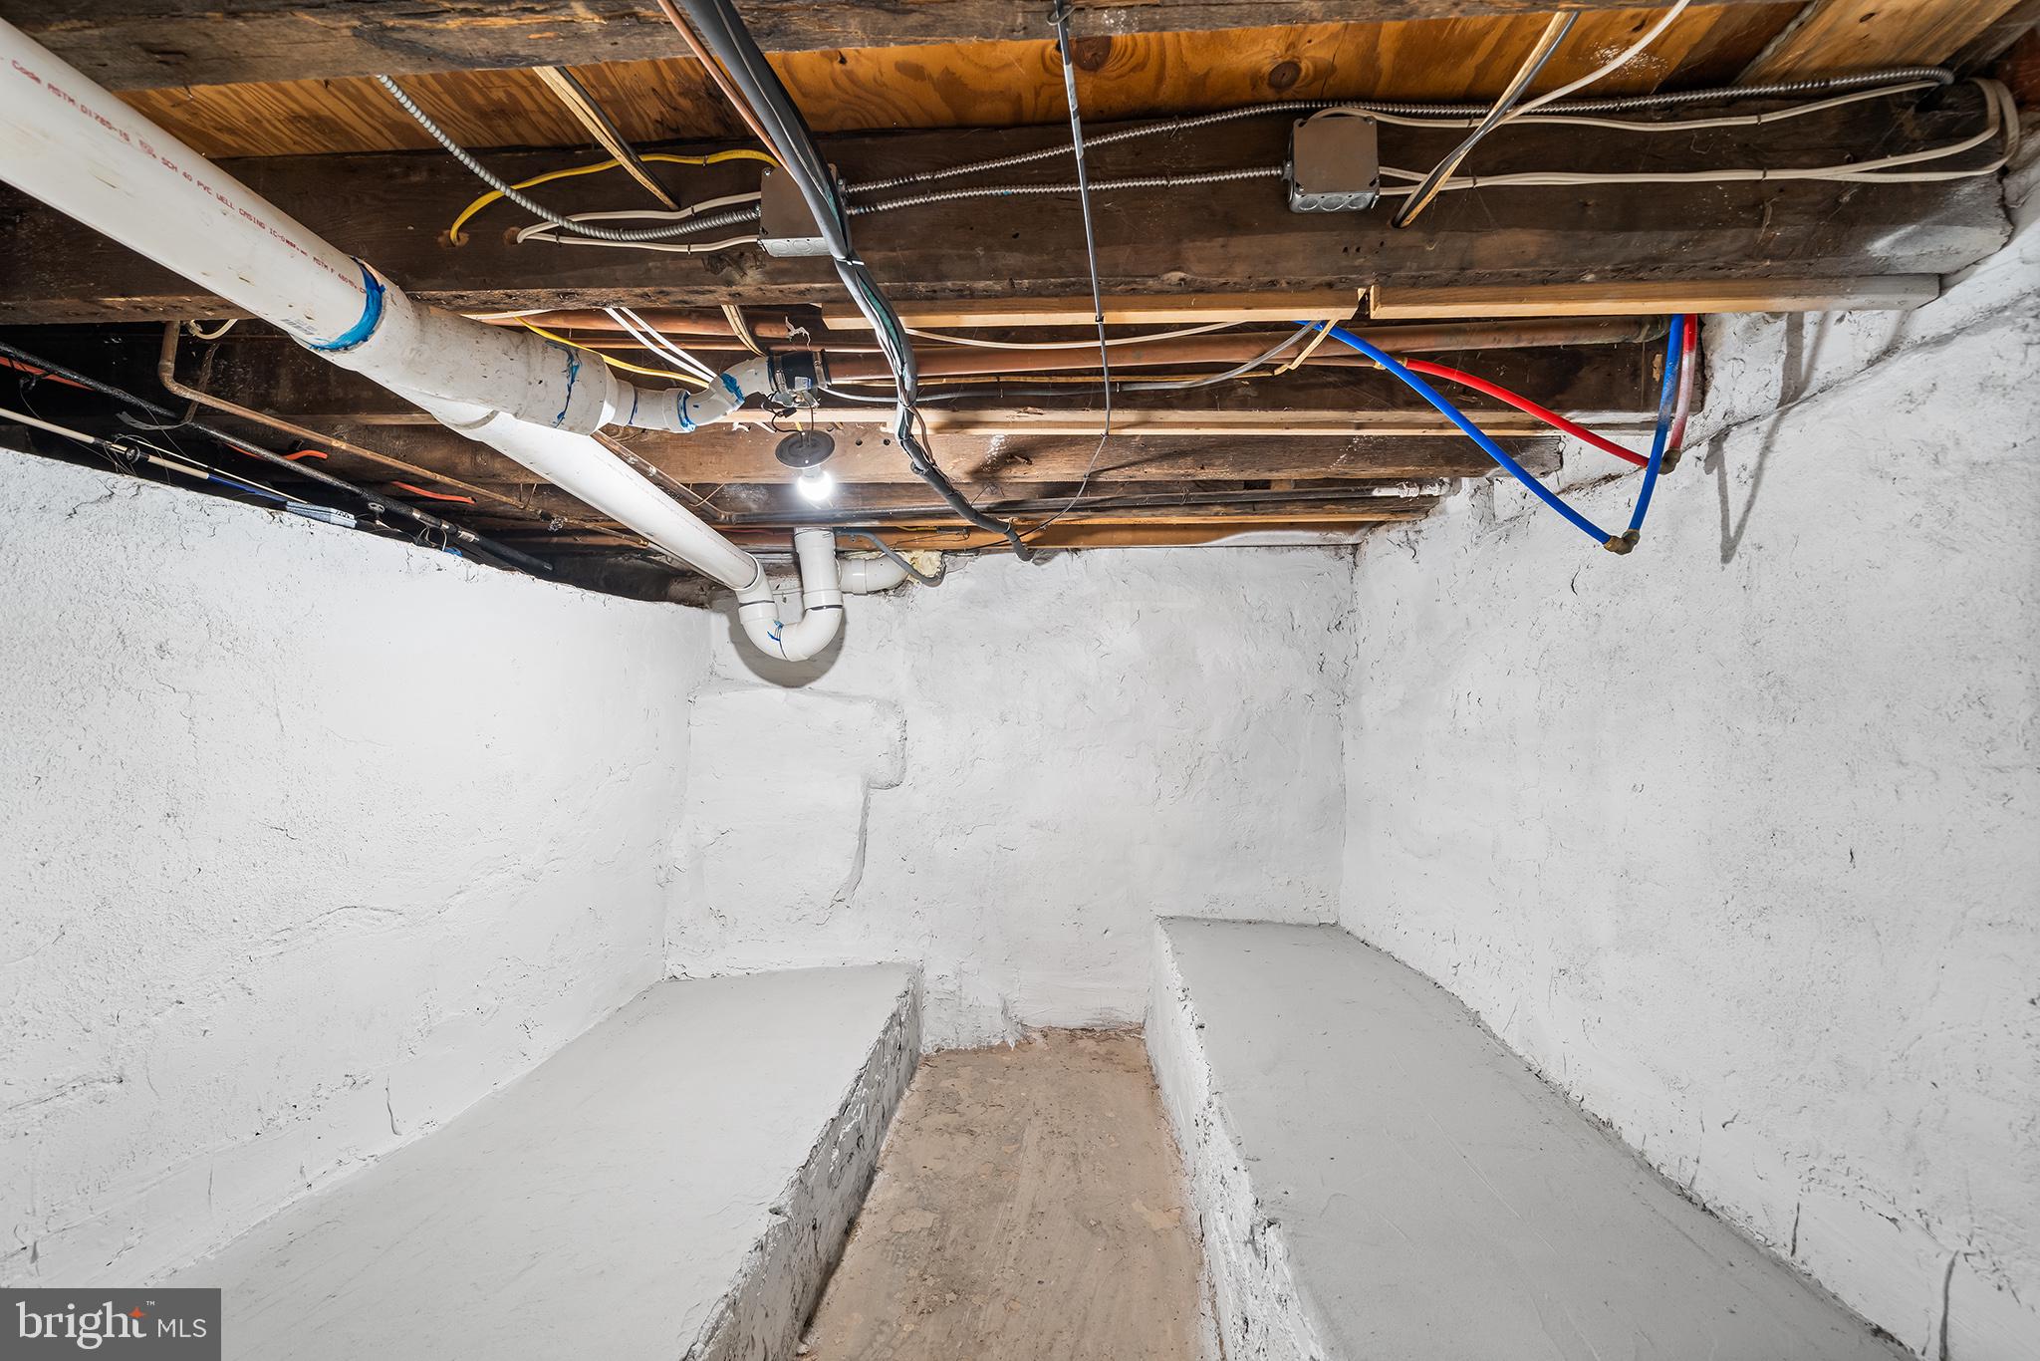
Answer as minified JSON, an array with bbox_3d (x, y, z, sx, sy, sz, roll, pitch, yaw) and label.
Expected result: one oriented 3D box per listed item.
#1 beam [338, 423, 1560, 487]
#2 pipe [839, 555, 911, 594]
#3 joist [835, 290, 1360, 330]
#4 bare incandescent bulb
[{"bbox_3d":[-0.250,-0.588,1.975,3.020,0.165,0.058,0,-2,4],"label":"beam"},{"bbox_3d":[-0.500,-0.367,2.740,0.250,0.128,0.140,0,-2,4],"label":"pipe"},{"bbox_3d":[0.090,-0.531,1.122,0.745,0.042,0.038,0,-2,4],"label":"joist"},{"bbox_3d":[-0.400,-0.387,1.545,0.060,0.060,0.100,2,-34,2],"label":"bare incandescent bulb"}]

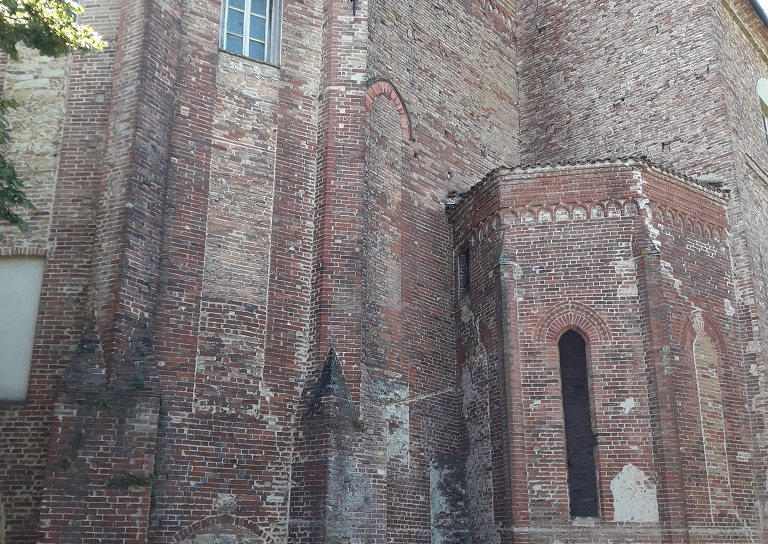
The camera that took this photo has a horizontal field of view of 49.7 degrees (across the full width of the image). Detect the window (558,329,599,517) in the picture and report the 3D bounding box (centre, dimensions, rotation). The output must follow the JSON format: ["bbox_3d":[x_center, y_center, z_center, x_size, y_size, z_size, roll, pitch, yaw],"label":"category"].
[{"bbox_3d":[3.214,2.467,13.781,0.463,3.095,0.200,-3,-19,9],"label":"window"}]

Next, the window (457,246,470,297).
[{"bbox_3d":[1.646,0.029,16.311,0.200,1.005,0.572,7,-19,-19],"label":"window"}]

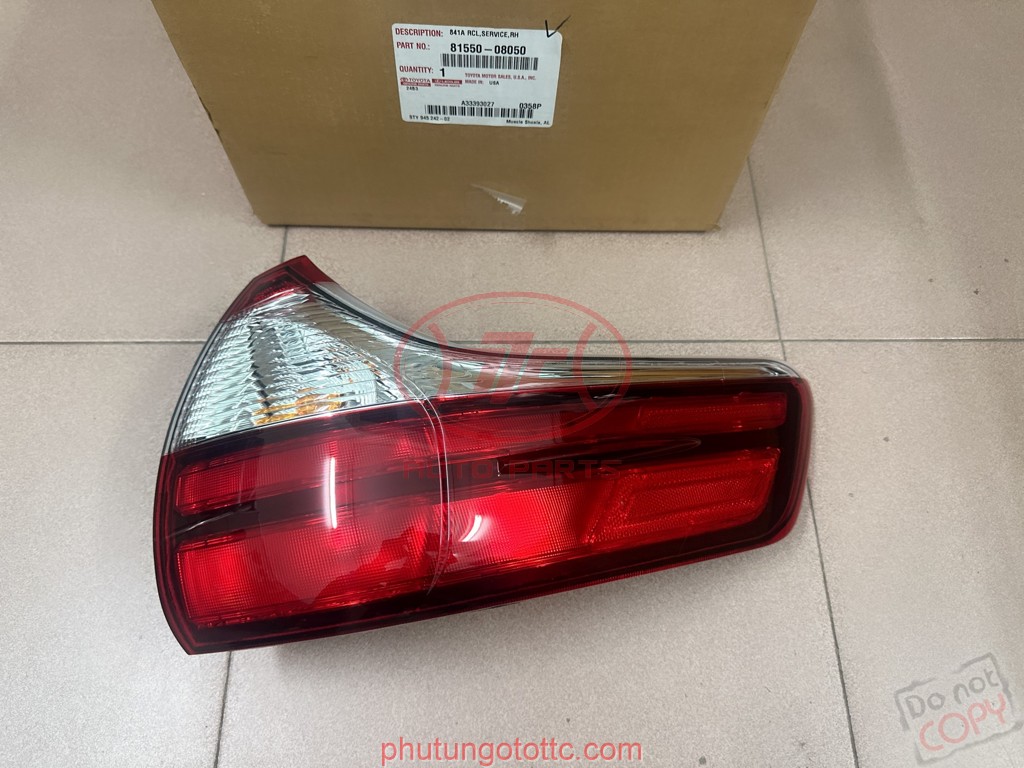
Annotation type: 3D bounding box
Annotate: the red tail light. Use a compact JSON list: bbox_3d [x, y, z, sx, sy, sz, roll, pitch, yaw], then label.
[{"bbox_3d":[-0.002,0.025,0.450,0.427,0.160,0.262,-2,68,-2],"label":"red tail light"}]

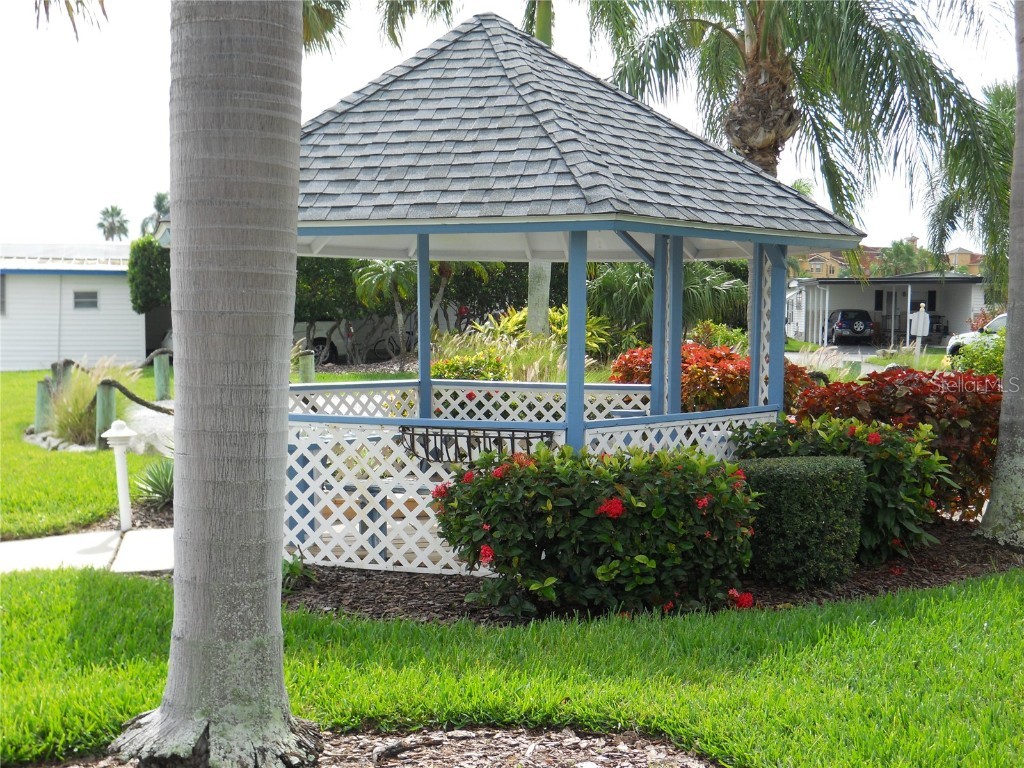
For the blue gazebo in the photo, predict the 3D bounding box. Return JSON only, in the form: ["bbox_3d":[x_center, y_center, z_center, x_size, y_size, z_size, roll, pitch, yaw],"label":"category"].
[{"bbox_3d":[-0.205,-0.847,9.000,4.694,3.741,5.420,-1,4,-16],"label":"blue gazebo"}]

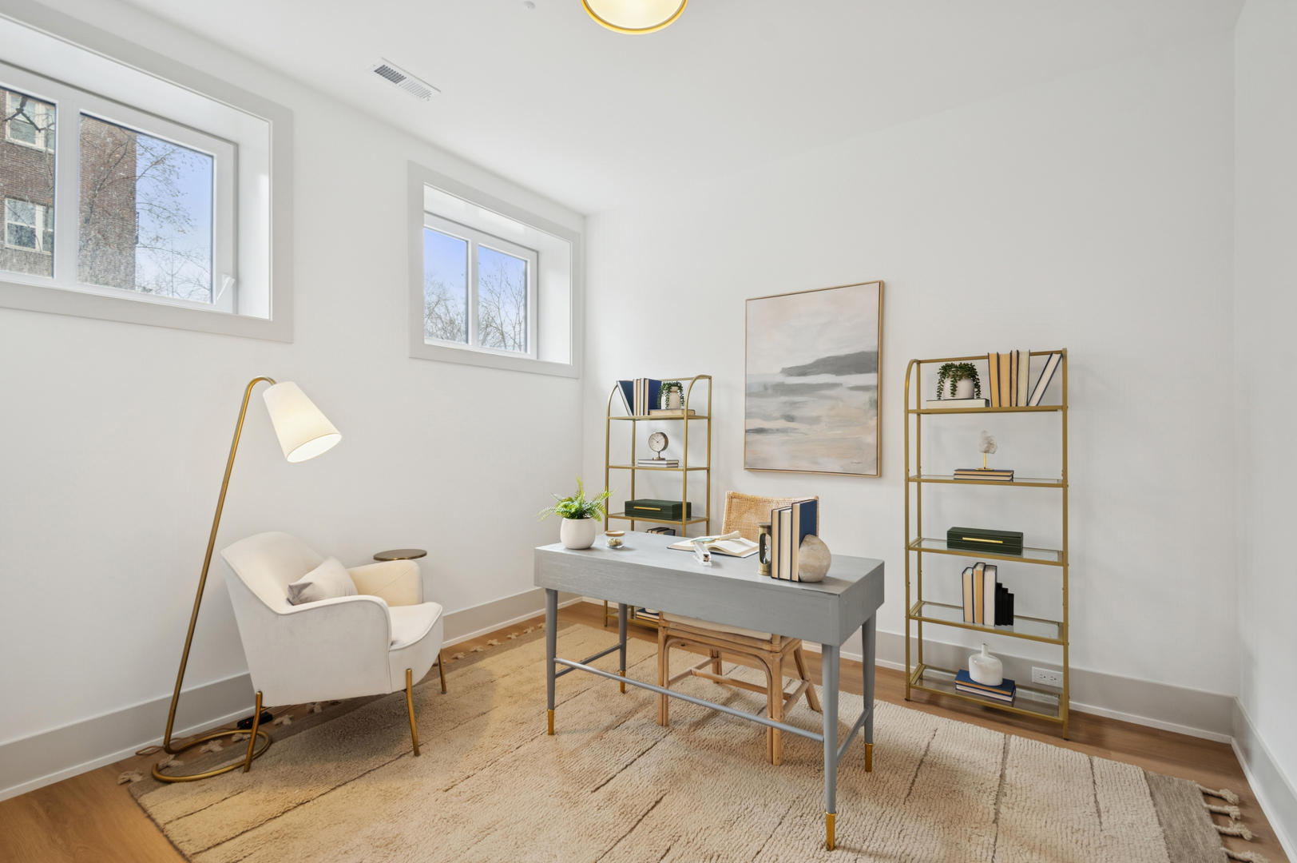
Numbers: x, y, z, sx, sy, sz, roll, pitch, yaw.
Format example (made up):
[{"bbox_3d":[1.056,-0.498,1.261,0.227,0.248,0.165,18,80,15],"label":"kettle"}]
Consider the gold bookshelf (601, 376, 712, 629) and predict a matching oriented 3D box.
[{"bbox_3d":[0.053,0.452,3.439,0.625,1.630,0.288,0,0,36],"label":"gold bookshelf"}]

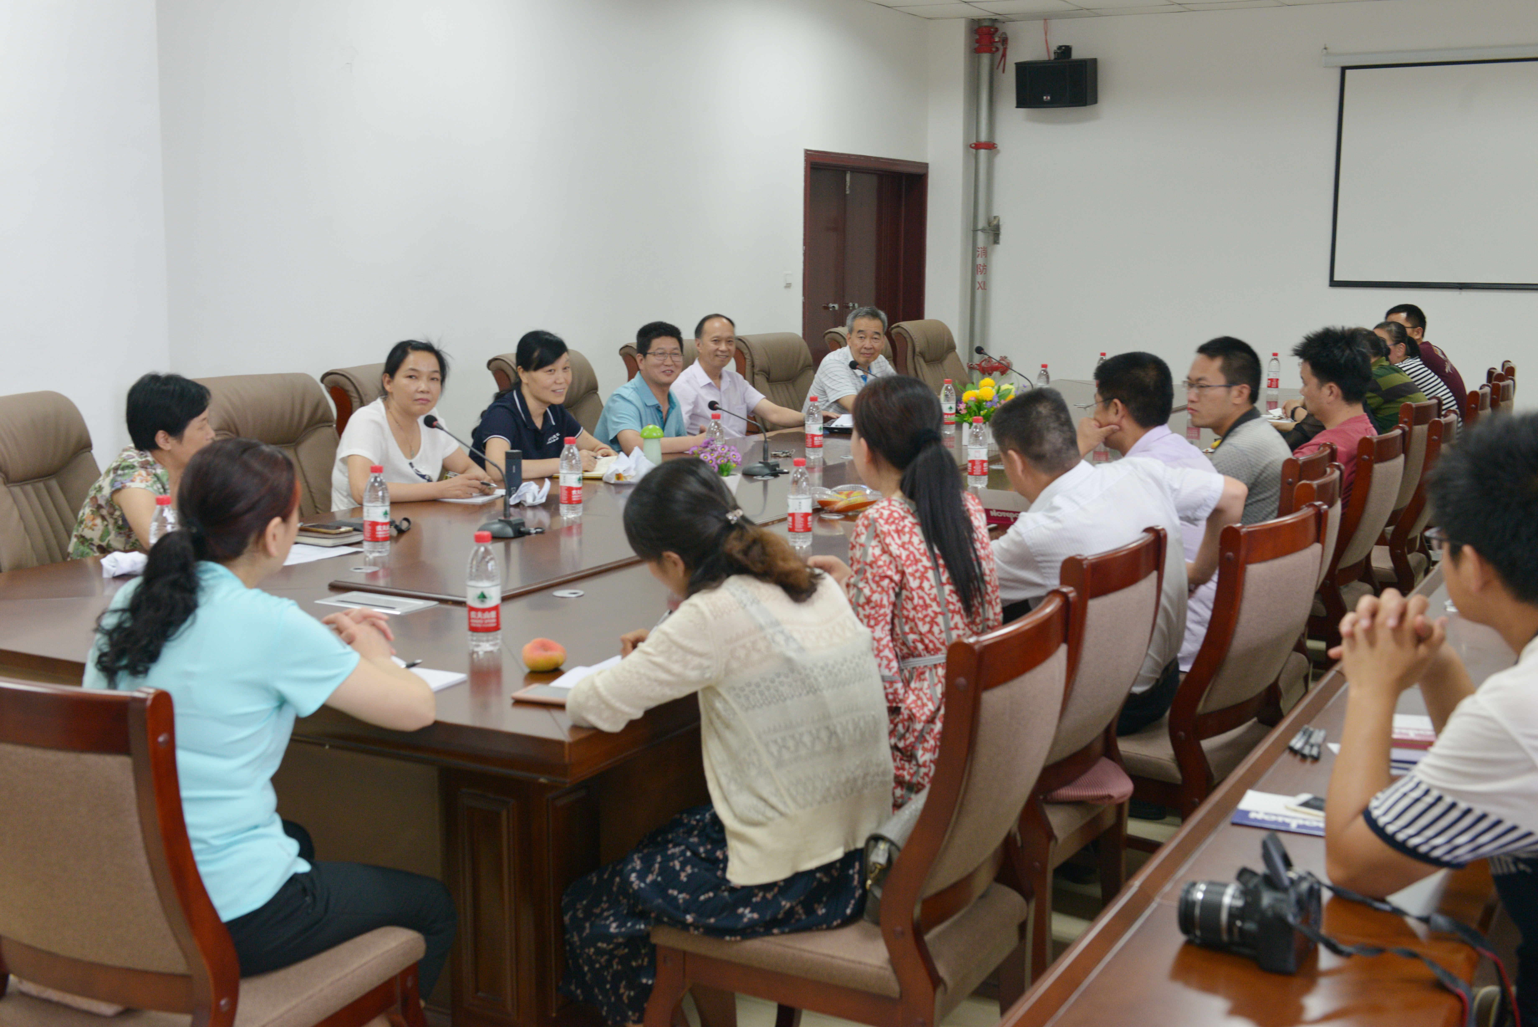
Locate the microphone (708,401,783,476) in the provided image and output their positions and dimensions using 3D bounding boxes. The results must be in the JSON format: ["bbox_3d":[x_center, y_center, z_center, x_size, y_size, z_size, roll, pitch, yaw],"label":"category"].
[{"bbox_3d":[-0.068,-0.274,6.141,0.310,0.260,0.100,5,9,29],"label":"microphone"}]

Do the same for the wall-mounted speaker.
[{"bbox_3d":[1.924,-2.858,11.401,0.490,0.295,0.270,4,18,24],"label":"wall-mounted speaker"}]

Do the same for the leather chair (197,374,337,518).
[{"bbox_3d":[-1.436,0.130,5.575,0.750,1.140,0.640,5,9,29],"label":"leather chair"}]

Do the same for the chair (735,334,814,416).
[{"bbox_3d":[0.261,-0.313,8.458,0.720,1.120,0.660,6,10,30],"label":"chair"}]

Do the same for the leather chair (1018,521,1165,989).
[{"bbox_3d":[0.460,0.525,3.474,0.580,0.980,0.490,5,10,32],"label":"leather chair"}]

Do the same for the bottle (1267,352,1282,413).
[{"bbox_3d":[2.897,-0.795,9.783,0.066,0.233,0.066,5,9,29],"label":"bottle"}]

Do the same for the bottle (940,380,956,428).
[{"bbox_3d":[0.808,-0.482,7.673,0.066,0.233,0.066,0,8,0],"label":"bottle"}]

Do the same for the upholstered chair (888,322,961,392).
[{"bbox_3d":[1.141,-0.549,10.045,0.720,1.120,0.660,6,10,31],"label":"upholstered chair"}]

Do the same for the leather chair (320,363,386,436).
[{"bbox_3d":[-1.153,0.028,6.282,0.740,1.140,0.630,2,8,11],"label":"leather chair"}]

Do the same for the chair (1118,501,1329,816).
[{"bbox_3d":[0.893,0.469,3.866,0.580,0.980,0.490,7,11,40],"label":"chair"}]

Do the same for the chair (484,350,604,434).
[{"bbox_3d":[-0.663,-0.066,6.793,0.720,1.120,0.660,5,10,28],"label":"chair"}]

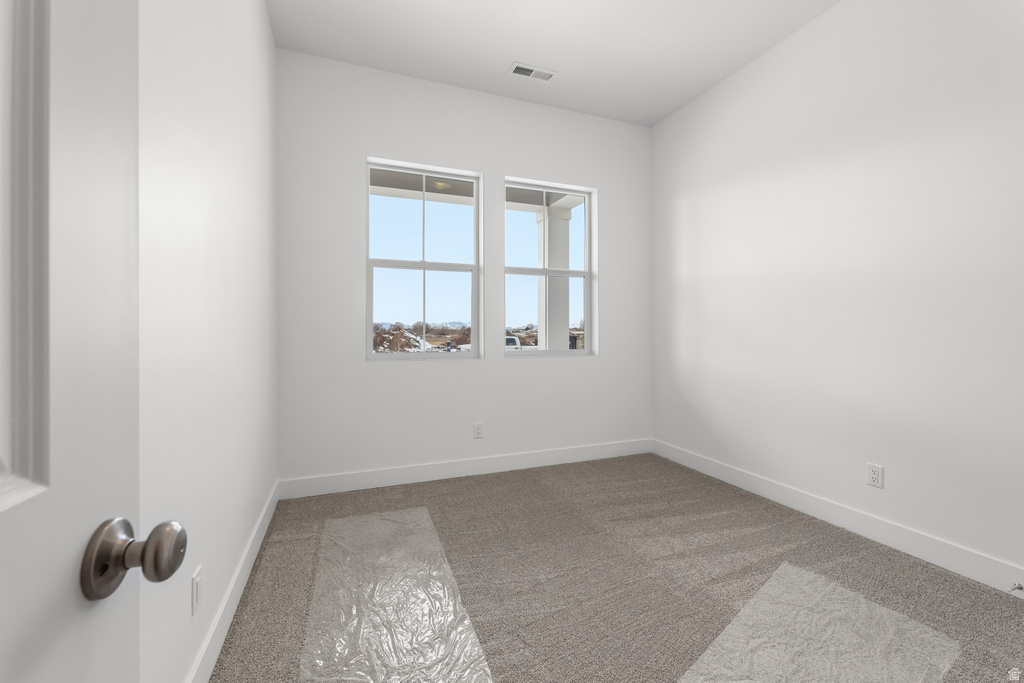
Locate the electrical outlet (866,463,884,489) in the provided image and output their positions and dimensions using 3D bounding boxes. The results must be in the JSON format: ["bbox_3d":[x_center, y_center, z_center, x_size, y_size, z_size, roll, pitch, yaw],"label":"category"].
[{"bbox_3d":[1.947,0.721,2.135,0.008,0.122,0.078,0,1,-22],"label":"electrical outlet"}]

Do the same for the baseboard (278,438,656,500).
[{"bbox_3d":[-0.135,0.983,3.175,3.040,0.131,0.016,0,1,-20],"label":"baseboard"}]

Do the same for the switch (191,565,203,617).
[{"bbox_3d":[-0.954,0.755,1.205,0.008,0.122,0.078,0,1,-23],"label":"switch"}]

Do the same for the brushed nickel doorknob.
[{"bbox_3d":[-0.348,0.201,0.377,0.059,0.067,0.067,0,1,-18],"label":"brushed nickel doorknob"}]

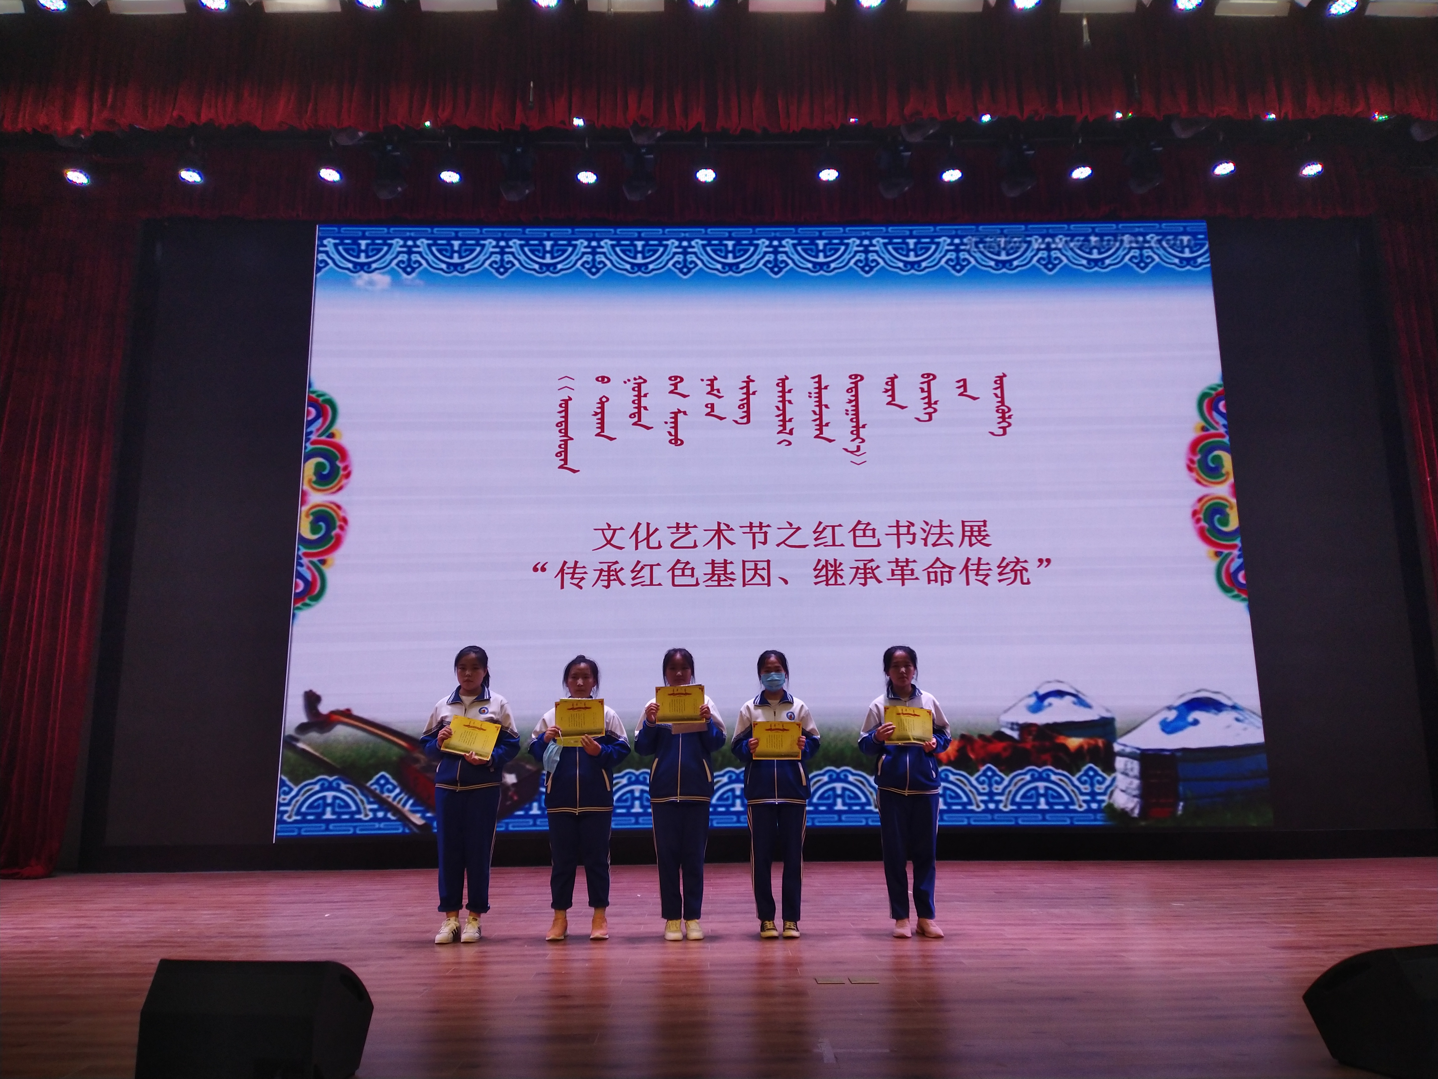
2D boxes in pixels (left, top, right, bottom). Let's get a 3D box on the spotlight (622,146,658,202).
[{"bbox_3d":[-0.751,-3.519,10.317,0.330,0.490,0.300,0,-12,-1],"label":"spotlight"}]

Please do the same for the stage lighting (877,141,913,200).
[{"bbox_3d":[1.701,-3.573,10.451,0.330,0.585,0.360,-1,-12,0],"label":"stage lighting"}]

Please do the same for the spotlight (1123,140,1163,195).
[{"bbox_3d":[4.109,-3.600,10.451,0.361,0.528,0.360,-1,-12,0],"label":"spotlight"}]

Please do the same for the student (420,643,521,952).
[{"bbox_3d":[-1.424,1.433,6.201,0.557,1.645,0.420,-2,-12,6],"label":"student"}]

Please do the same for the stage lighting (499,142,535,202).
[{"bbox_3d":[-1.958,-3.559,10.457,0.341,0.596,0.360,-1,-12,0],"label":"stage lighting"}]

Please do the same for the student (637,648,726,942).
[{"bbox_3d":[-0.216,1.436,6.198,0.489,1.612,0.400,-1,-12,3],"label":"student"}]

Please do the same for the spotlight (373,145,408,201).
[{"bbox_3d":[-3.123,-3.526,10.293,0.330,0.490,0.300,0,-12,-1],"label":"spotlight"}]

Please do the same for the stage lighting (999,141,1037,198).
[{"bbox_3d":[2.864,-3.566,10.366,0.330,0.490,0.300,0,-12,-1],"label":"stage lighting"}]

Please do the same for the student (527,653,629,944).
[{"bbox_3d":[-0.795,1.440,6.097,0.564,1.584,0.380,0,-12,-1],"label":"student"}]

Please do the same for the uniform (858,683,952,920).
[{"bbox_3d":[1.056,1.455,6.052,0.522,1.295,0.340,0,-12,-1],"label":"uniform"}]

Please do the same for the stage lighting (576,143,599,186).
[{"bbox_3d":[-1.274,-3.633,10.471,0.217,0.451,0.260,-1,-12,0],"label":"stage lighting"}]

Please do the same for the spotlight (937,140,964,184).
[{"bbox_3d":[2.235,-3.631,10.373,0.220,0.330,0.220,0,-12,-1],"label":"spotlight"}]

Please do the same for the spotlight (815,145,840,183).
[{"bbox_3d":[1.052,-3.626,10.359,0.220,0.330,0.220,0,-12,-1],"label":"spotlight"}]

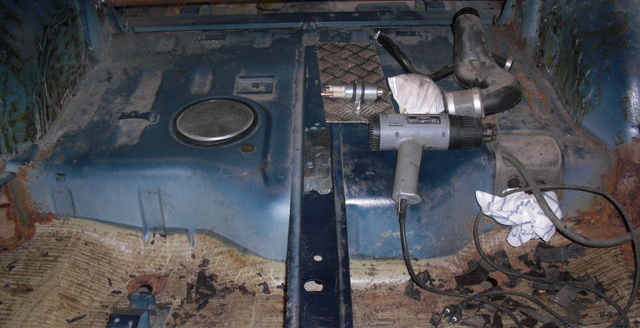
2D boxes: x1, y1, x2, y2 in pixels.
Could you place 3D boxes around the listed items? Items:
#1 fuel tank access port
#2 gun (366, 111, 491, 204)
[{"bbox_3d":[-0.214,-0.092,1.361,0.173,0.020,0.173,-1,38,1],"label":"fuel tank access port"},{"bbox_3d":[0.210,-0.011,1.224,0.238,0.070,0.182,0,58,2],"label":"gun"}]

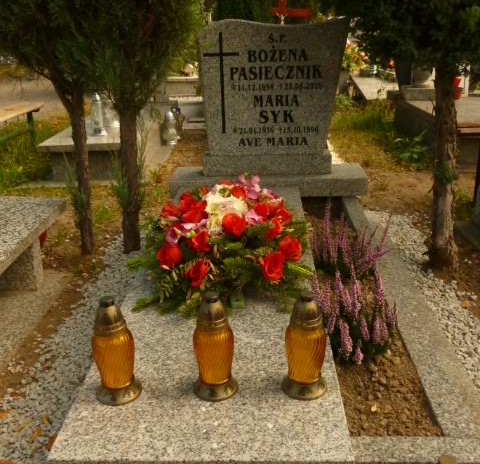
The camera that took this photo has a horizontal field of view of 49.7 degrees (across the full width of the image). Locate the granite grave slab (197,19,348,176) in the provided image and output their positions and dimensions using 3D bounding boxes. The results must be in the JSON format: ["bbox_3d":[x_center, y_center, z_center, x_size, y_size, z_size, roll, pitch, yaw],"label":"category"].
[{"bbox_3d":[0.152,-0.629,2.466,0.674,0.715,0.115,-1,23,3],"label":"granite grave slab"}]

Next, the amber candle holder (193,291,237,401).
[{"bbox_3d":[-0.057,0.241,1.141,0.102,0.241,0.102,-1,23,3],"label":"amber candle holder"}]

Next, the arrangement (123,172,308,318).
[{"bbox_3d":[-0.059,0.001,1.632,0.572,0.301,0.478,-1,23,3],"label":"arrangement"}]

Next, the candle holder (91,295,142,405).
[{"bbox_3d":[-0.279,0.250,1.138,0.102,0.241,0.102,-1,23,3],"label":"candle holder"}]

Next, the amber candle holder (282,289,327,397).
[{"bbox_3d":[0.145,0.239,1.132,0.102,0.241,0.102,-1,23,3],"label":"amber candle holder"}]

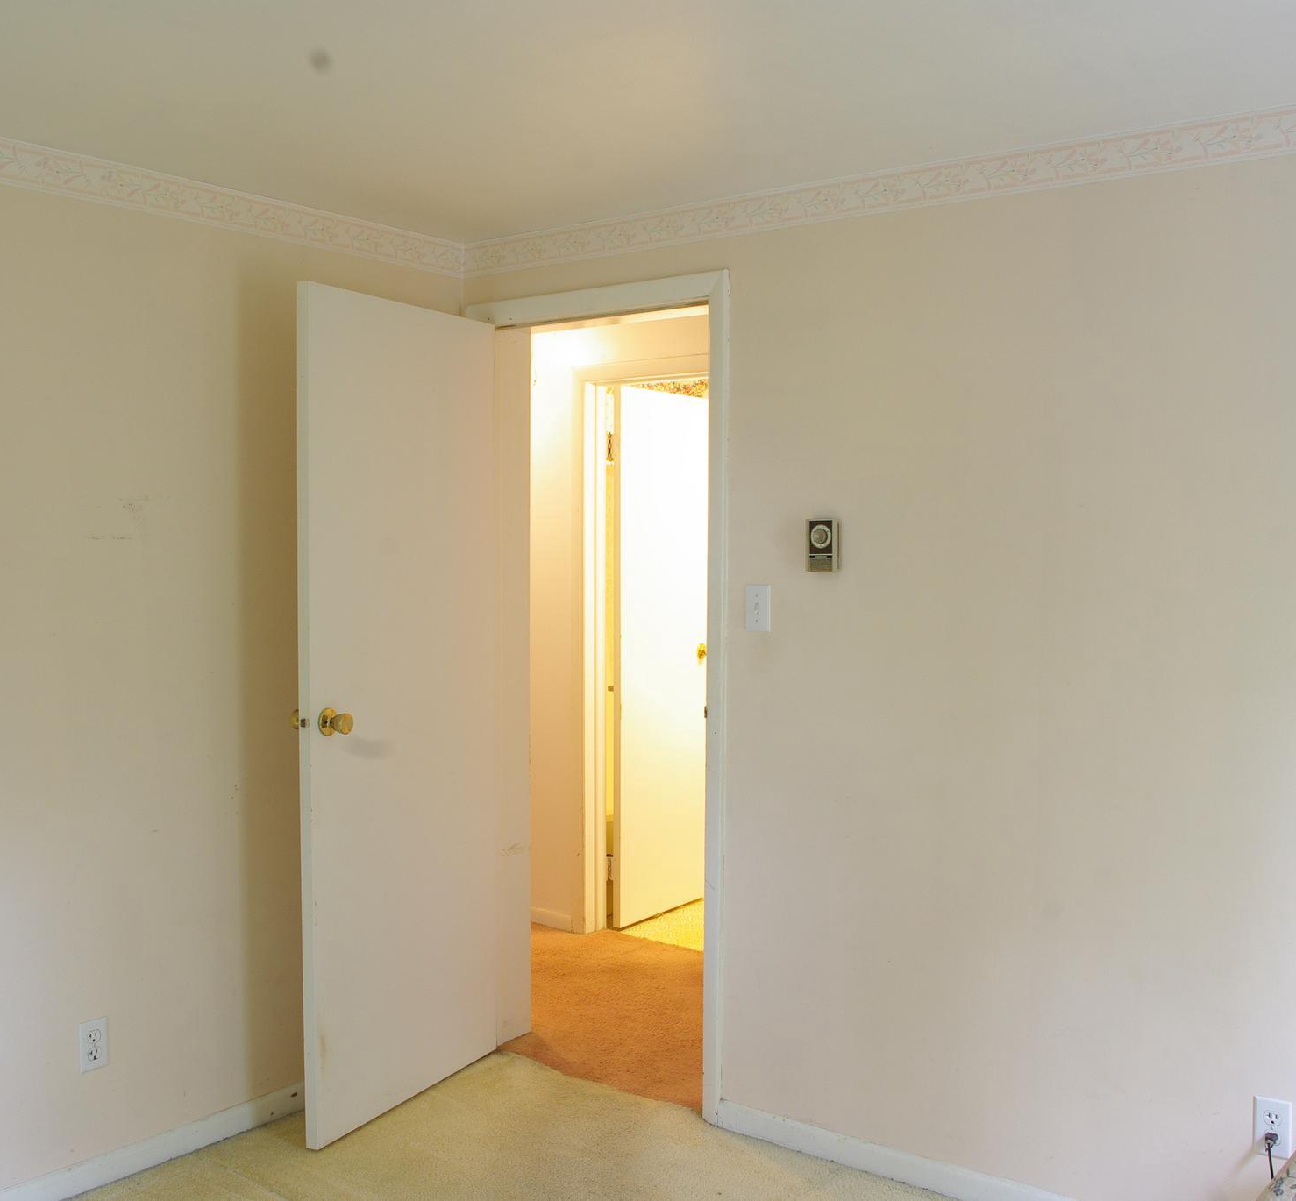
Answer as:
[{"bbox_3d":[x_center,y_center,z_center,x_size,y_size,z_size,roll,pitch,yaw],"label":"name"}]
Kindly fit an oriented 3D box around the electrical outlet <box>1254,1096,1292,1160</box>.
[{"bbox_3d":[1.205,1.020,2.601,0.071,0.114,0.009,2,3,37],"label":"electrical outlet"}]

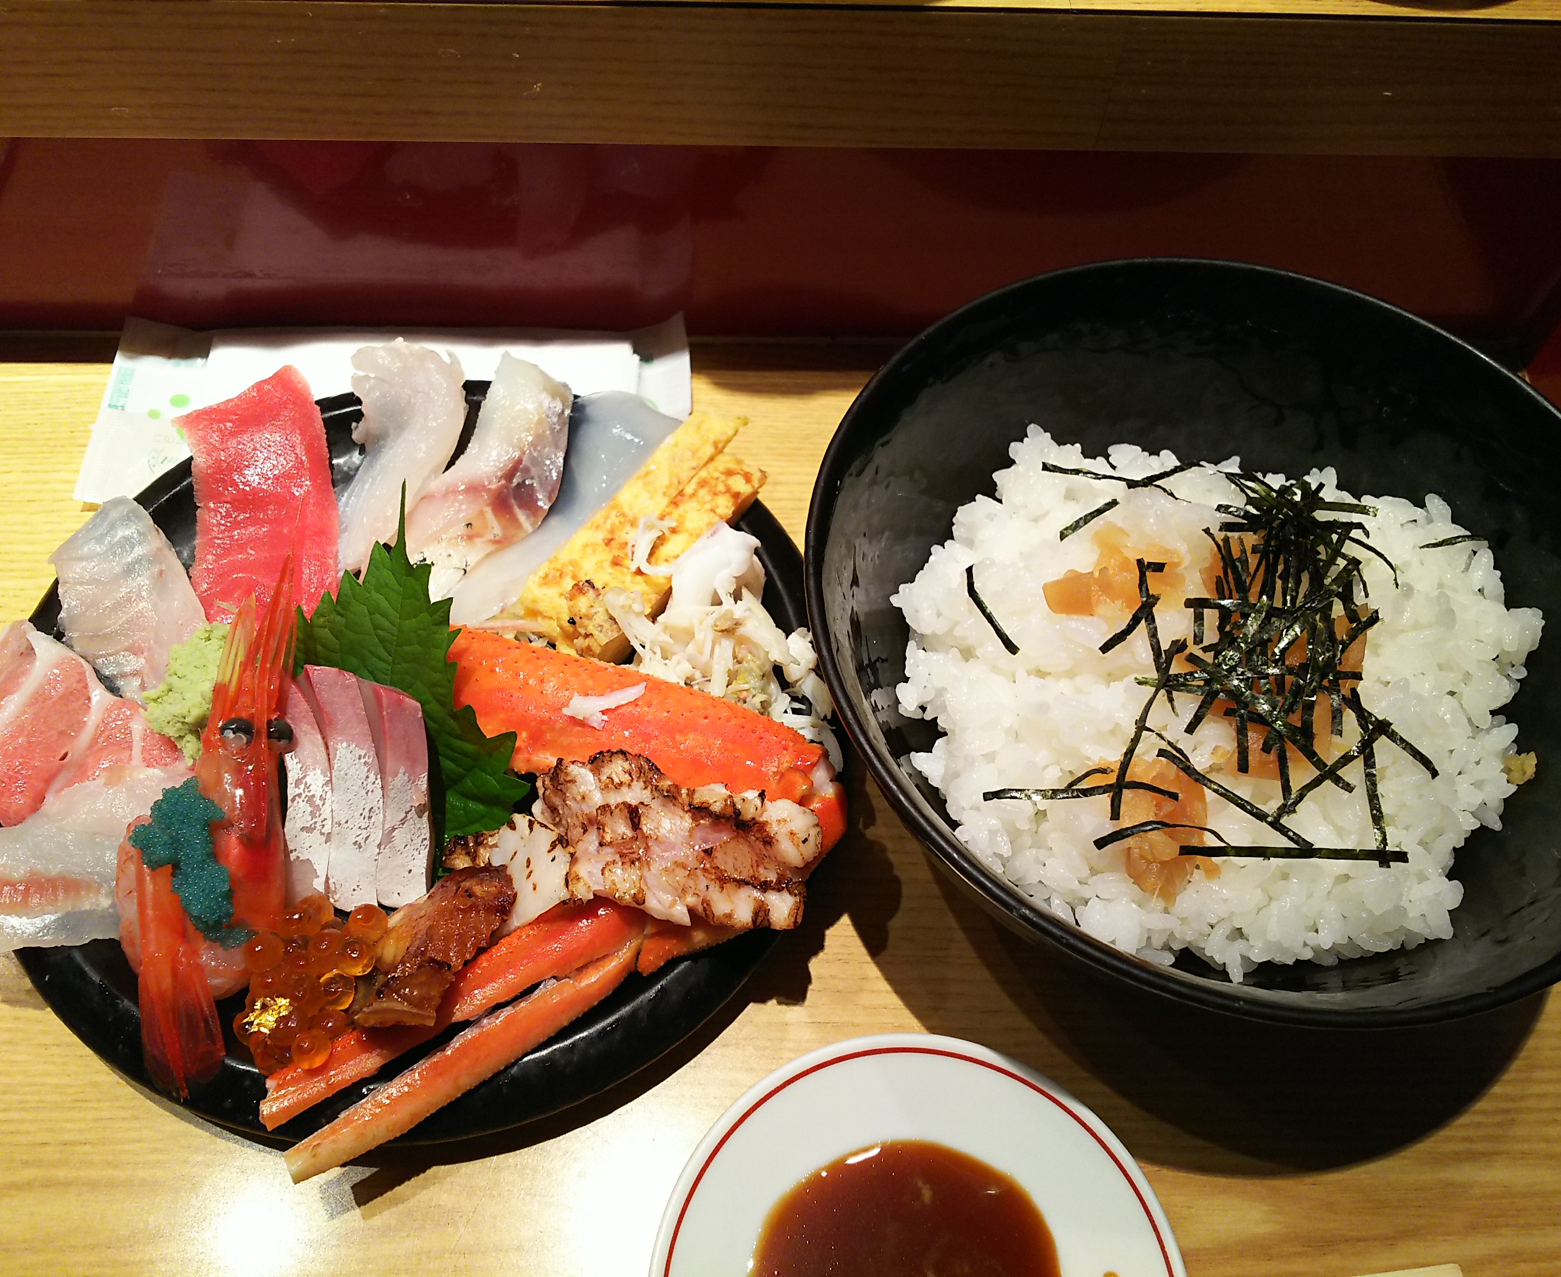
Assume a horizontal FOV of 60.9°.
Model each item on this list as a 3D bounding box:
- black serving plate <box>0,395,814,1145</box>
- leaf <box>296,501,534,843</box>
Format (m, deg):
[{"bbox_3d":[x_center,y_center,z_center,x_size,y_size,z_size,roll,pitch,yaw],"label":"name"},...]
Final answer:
[{"bbox_3d":[-0.088,0.023,0.341,0.209,0.026,0.209,1,61,-2],"label":"black serving plate"},{"bbox_3d":[-0.087,0.010,0.314,0.058,0.020,0.089,-6,75,-7],"label":"leaf"}]

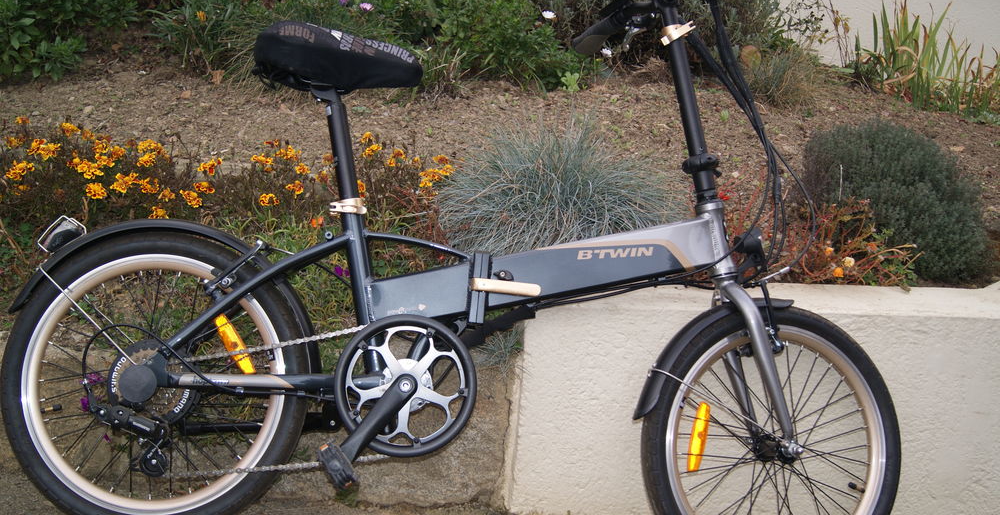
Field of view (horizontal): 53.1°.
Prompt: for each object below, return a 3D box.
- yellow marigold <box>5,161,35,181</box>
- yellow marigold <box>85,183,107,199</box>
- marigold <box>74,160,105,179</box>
[{"bbox_3d":[-1.056,-0.189,2.200,0.064,0.045,0.055,3,10,0],"label":"yellow marigold"},{"bbox_3d":[-0.869,-0.142,2.150,0.048,0.036,0.046,3,10,0],"label":"yellow marigold"},{"bbox_3d":[-0.902,-0.193,2.200,0.064,0.044,0.055,3,10,0],"label":"marigold"}]

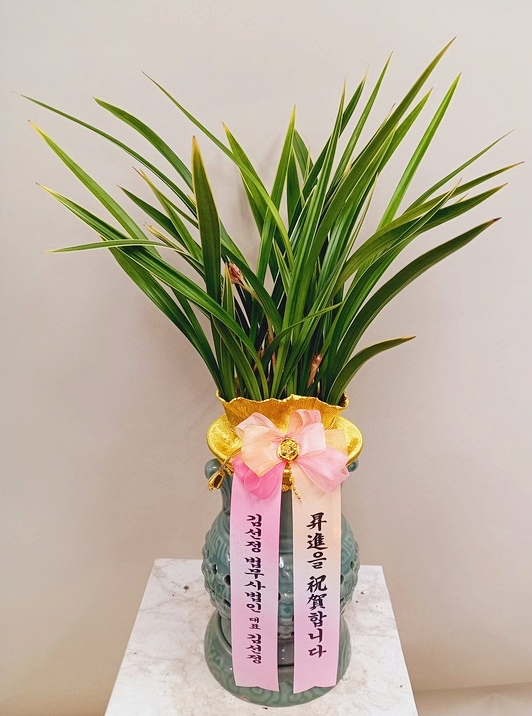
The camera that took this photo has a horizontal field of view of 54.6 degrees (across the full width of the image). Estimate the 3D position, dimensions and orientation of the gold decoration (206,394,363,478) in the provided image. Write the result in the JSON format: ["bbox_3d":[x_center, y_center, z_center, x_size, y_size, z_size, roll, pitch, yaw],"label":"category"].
[{"bbox_3d":[0.020,0.054,0.541,0.165,0.078,0.160,1,20,0],"label":"gold decoration"}]

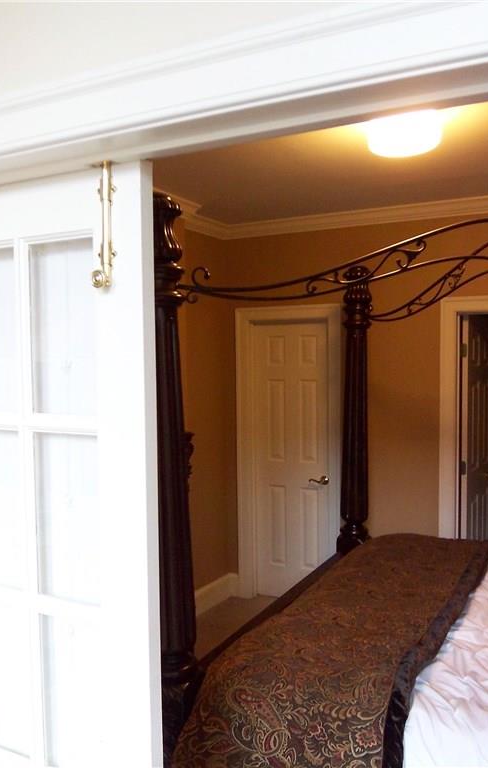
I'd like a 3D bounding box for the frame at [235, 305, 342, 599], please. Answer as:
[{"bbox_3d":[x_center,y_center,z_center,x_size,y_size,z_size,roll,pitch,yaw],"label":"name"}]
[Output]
[{"bbox_3d":[0.326,0.524,4.837,0.795,2.130,0.140,1,2,28],"label":"frame"}]

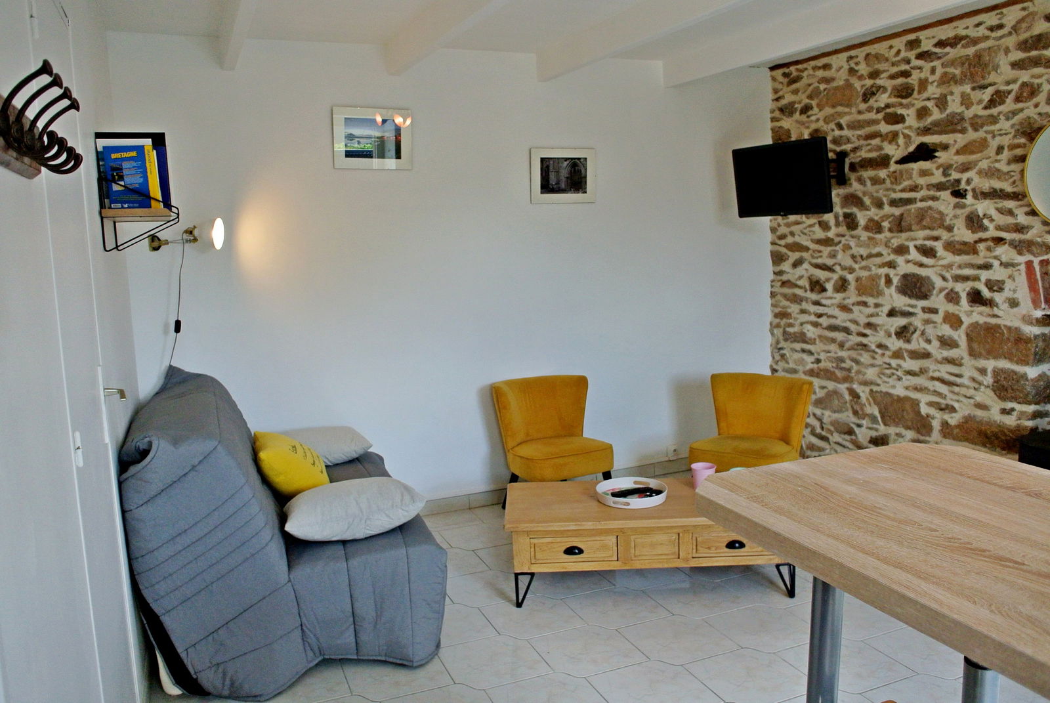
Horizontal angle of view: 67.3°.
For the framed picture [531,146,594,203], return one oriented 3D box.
[{"bbox_3d":[0.218,-0.980,4.405,0.398,0.302,0.017,-5,9,-23],"label":"framed picture"}]

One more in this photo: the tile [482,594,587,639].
[{"bbox_3d":[0.026,1.039,3.084,0.332,0.010,0.332,-5,8,-22],"label":"tile"}]

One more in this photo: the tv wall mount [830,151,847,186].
[{"bbox_3d":[1.647,-1.013,4.423,0.300,0.200,0.130,-5,9,-23],"label":"tv wall mount"}]

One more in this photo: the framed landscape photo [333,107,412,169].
[{"bbox_3d":[-0.764,-1.070,3.970,0.399,0.303,0.018,-5,8,-22],"label":"framed landscape photo"}]

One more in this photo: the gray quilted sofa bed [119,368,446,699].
[{"bbox_3d":[-1.031,0.603,3.263,0.990,0.930,1.460,-5,9,-21],"label":"gray quilted sofa bed"}]

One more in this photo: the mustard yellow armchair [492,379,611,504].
[{"bbox_3d":[0.170,0.533,4.272,0.545,0.710,0.550,-5,9,-23],"label":"mustard yellow armchair"}]

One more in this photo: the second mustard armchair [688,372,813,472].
[{"bbox_3d":[1.173,0.522,4.177,0.545,0.710,0.550,5,11,36],"label":"second mustard armchair"}]

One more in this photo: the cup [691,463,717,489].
[{"bbox_3d":[0.785,0.556,3.450,0.112,0.108,0.112,-1,9,0],"label":"cup"}]

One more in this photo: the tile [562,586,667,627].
[{"bbox_3d":[0.360,1.020,3.137,0.332,0.010,0.332,-5,8,-22],"label":"tile"}]

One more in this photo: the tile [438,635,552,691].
[{"bbox_3d":[-0.112,1.085,2.757,0.332,0.010,0.332,-5,8,-22],"label":"tile"}]

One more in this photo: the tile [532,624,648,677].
[{"bbox_3d":[0.221,1.067,2.809,0.332,0.010,0.332,-5,8,-22],"label":"tile"}]

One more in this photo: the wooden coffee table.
[{"bbox_3d":[0.521,0.799,3.373,1.187,0.361,0.542,-2,8,1],"label":"wooden coffee table"}]

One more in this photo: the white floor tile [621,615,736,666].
[{"bbox_3d":[0.554,1.047,2.862,0.332,0.010,0.332,-5,8,-22],"label":"white floor tile"}]

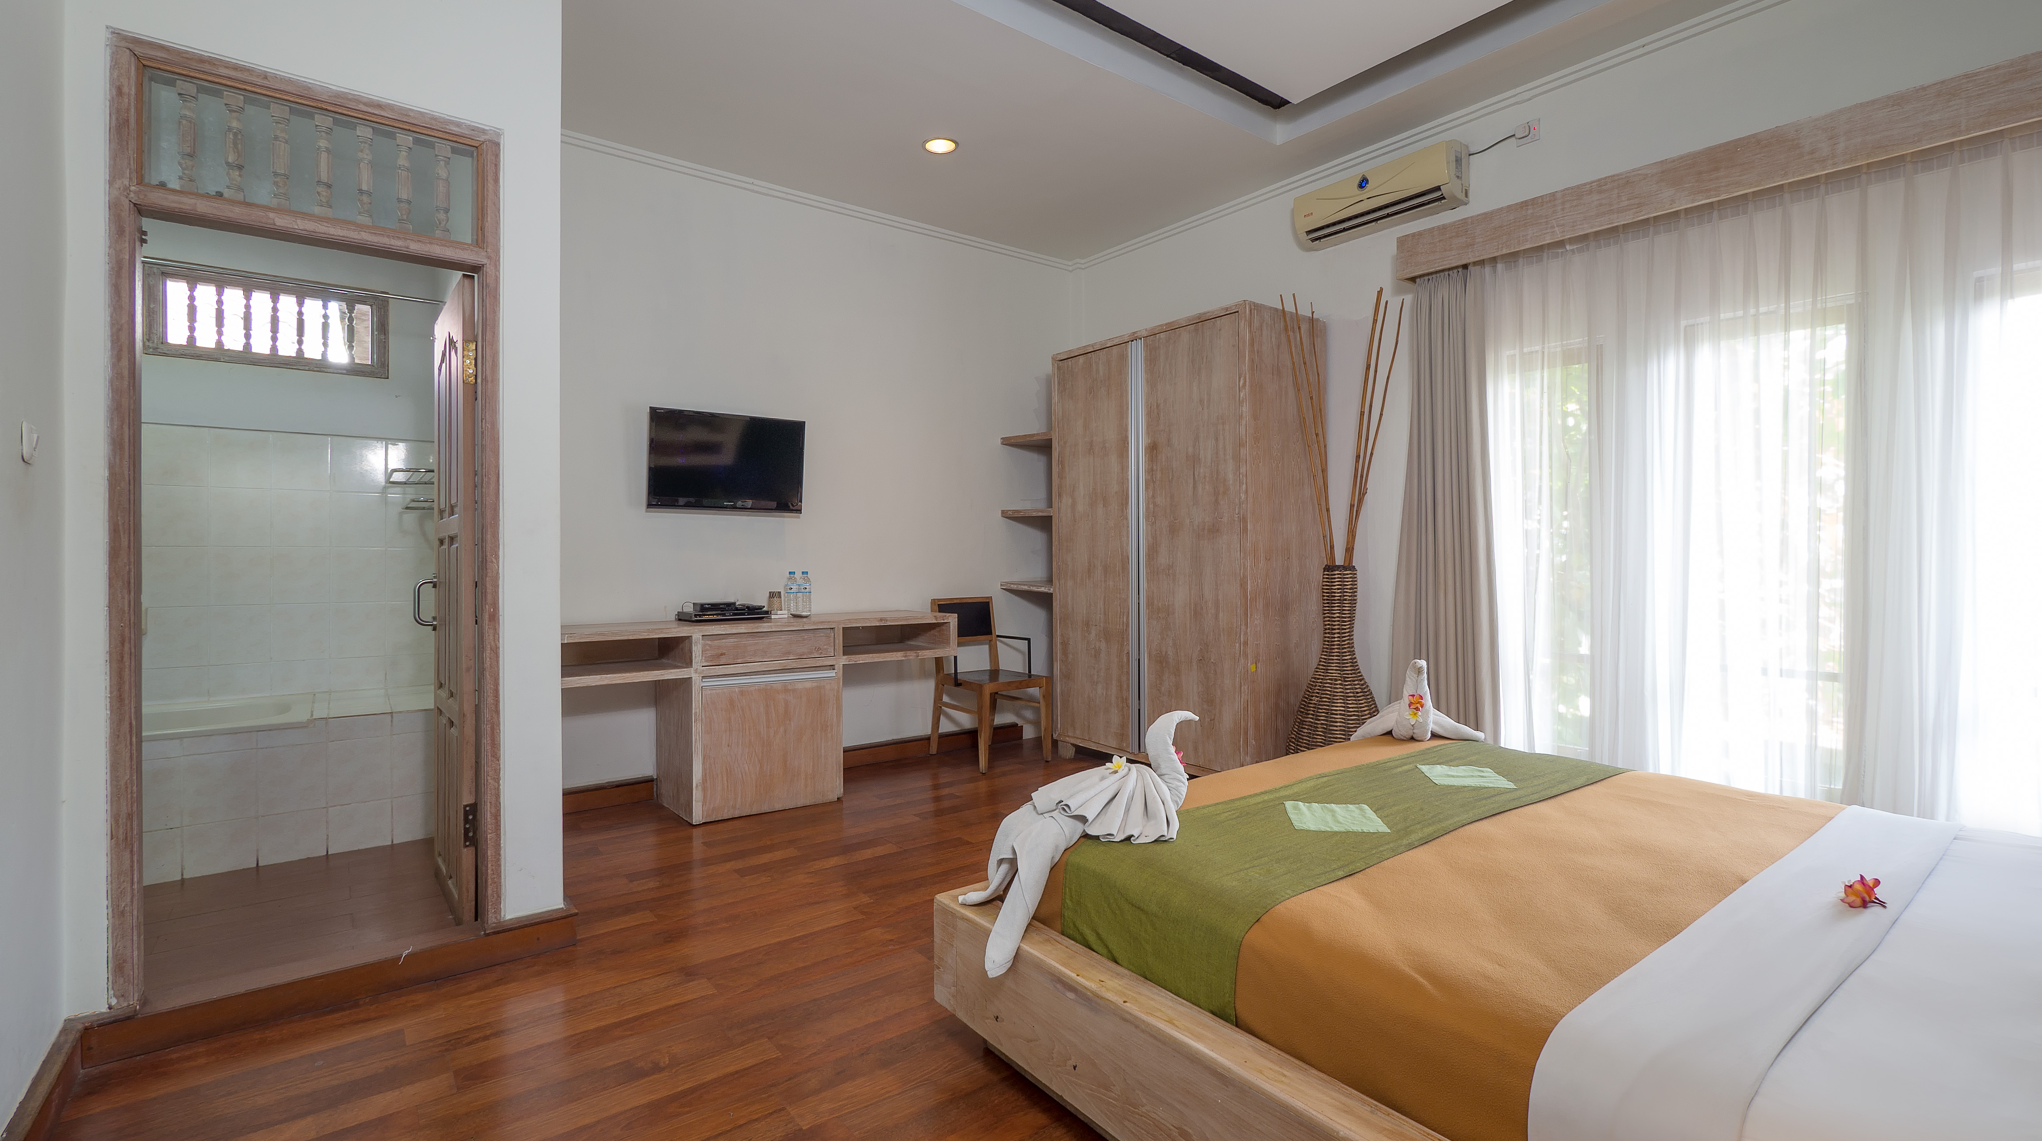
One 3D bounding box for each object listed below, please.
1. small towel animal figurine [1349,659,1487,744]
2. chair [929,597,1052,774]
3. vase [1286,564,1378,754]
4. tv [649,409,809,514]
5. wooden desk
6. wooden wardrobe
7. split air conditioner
[{"bbox_3d":[1.430,0.466,2.978,0.442,0.275,0.305,1,1,26],"label":"small towel animal figurine"},{"bbox_3d":[-0.186,0.620,4.712,0.506,0.899,0.570,0,1,-38],"label":"chair"},{"bbox_3d":[1.345,0.539,3.523,0.472,1.140,0.472,0,1,-38],"label":"vase"},{"bbox_3d":[-1.385,-0.508,3.939,0.727,0.466,0.069,0,5,-38],"label":"tv"},{"bbox_3d":[-1.256,0.648,3.870,1.941,0.843,0.514,0,1,-38],"label":"wooden desk"},{"bbox_3d":[0.825,-0.046,4.324,0.609,2.271,1.297,0,1,-38],"label":"wooden wardrobe"},{"bbox_3d":[1.579,-1.641,3.685,0.189,0.260,0.747,0,1,-38],"label":"split air conditioner"}]

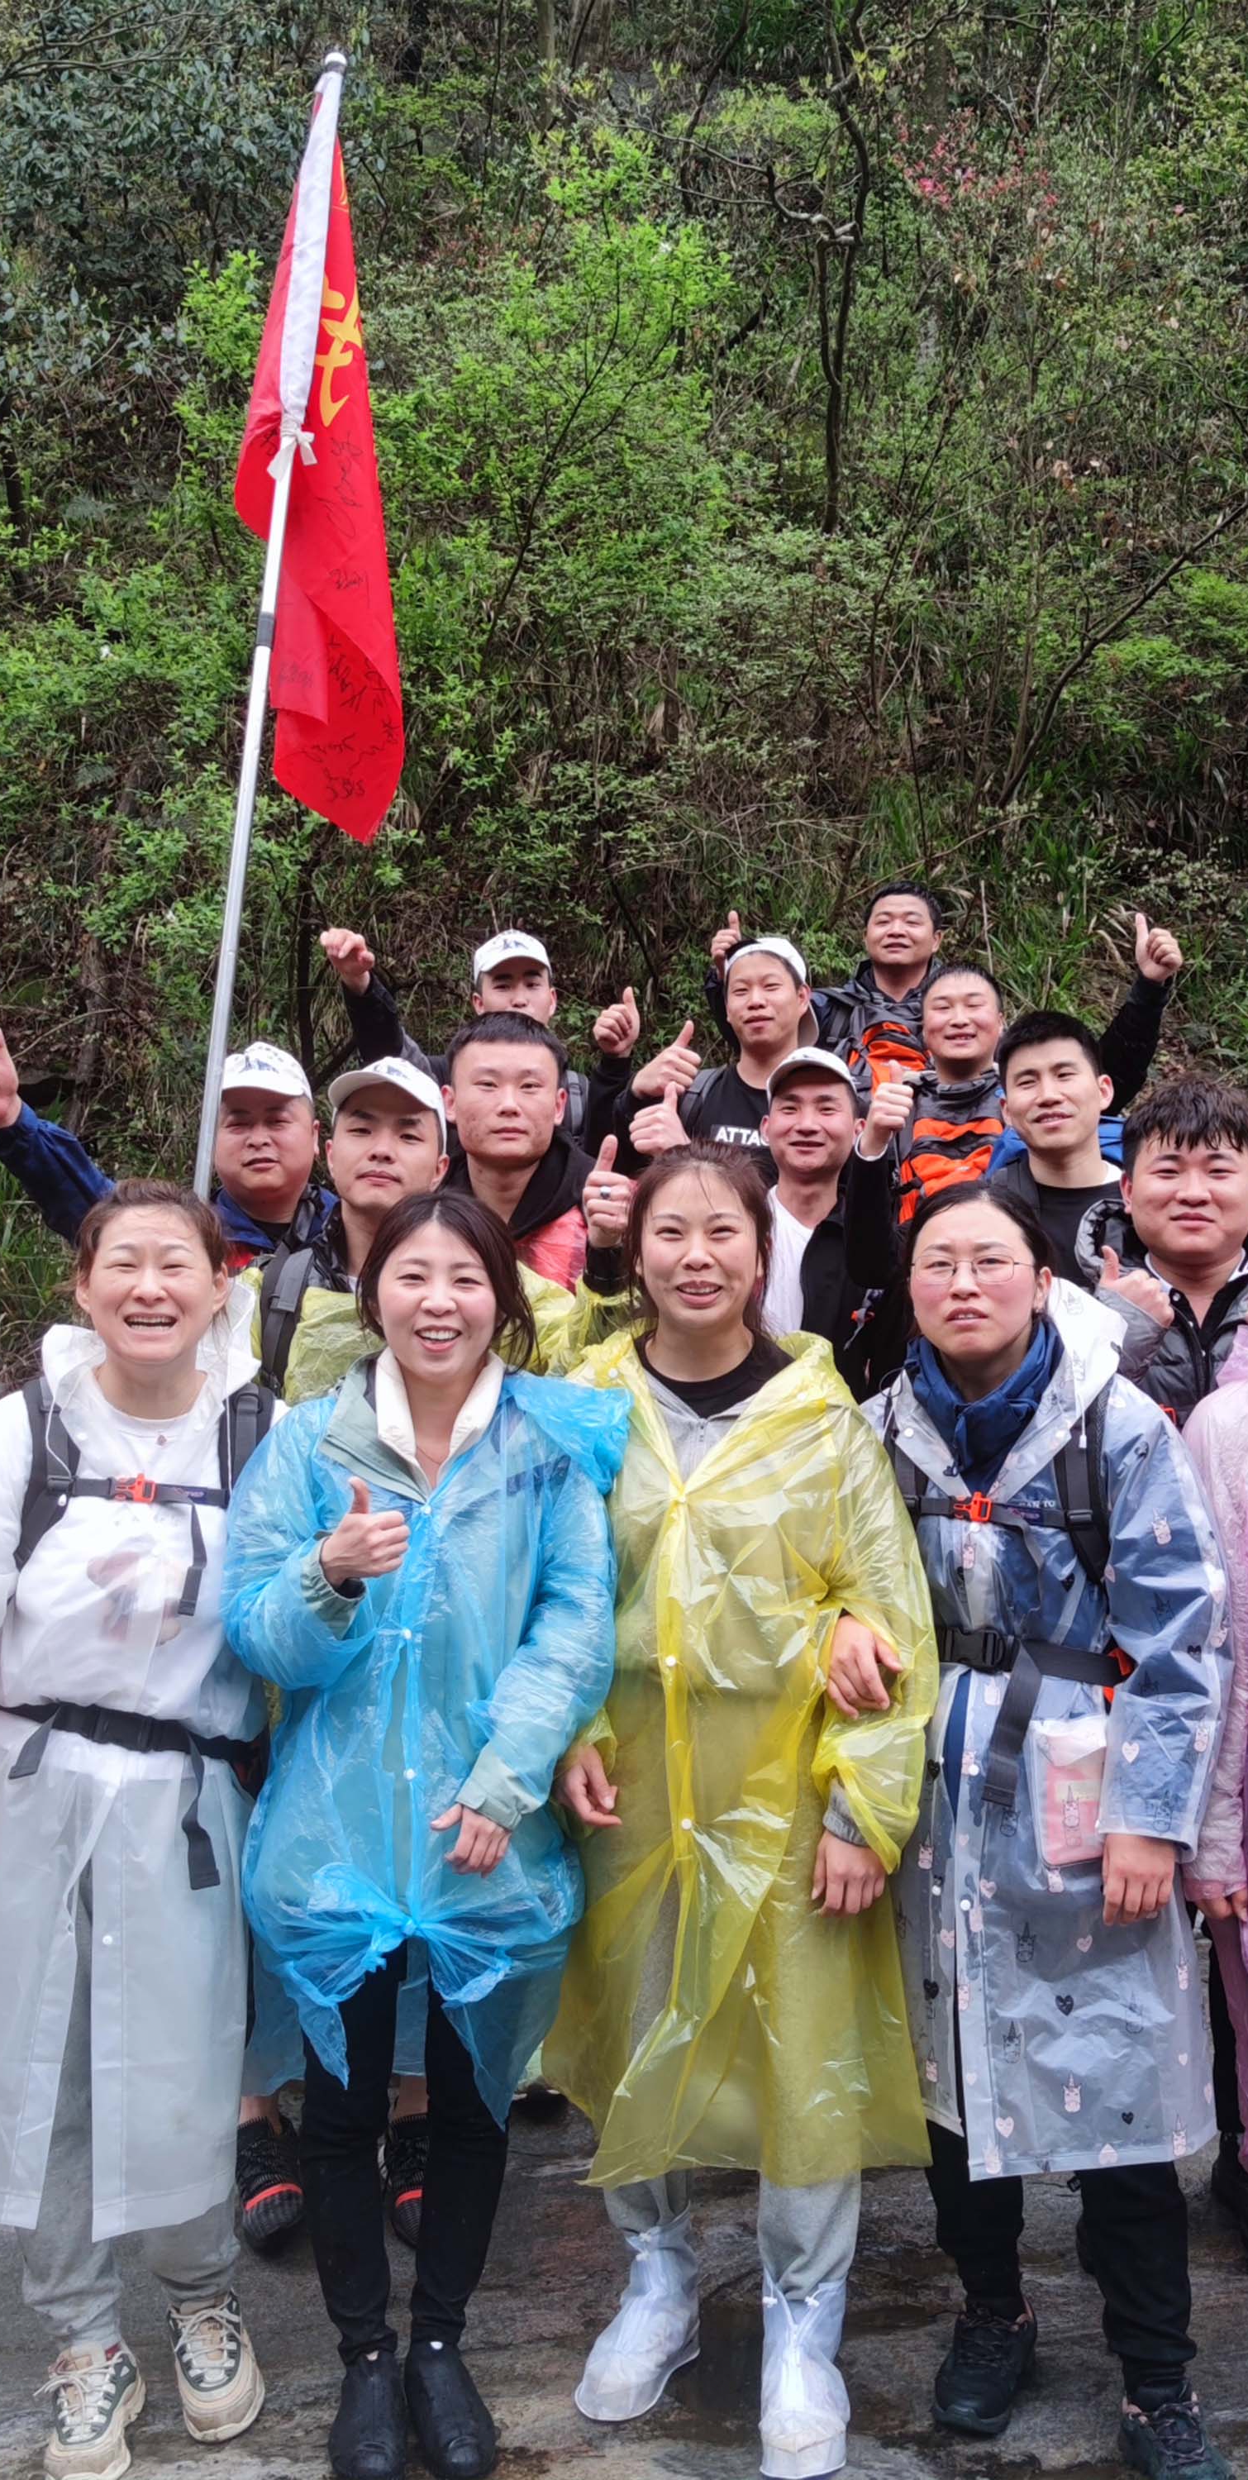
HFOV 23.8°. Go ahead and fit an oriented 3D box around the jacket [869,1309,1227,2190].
[{"bbox_3d":[0.520,0.605,3.650,0.460,1.030,0.360,0,2,18],"label":"jacket"}]

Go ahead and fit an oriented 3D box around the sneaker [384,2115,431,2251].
[{"bbox_3d":[-0.297,1.420,4.460,0.105,0.120,0.280,0,1,0],"label":"sneaker"}]

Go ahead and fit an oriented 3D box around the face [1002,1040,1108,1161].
[{"bbox_3d":[0.696,-0.229,4.780,0.170,0.200,0.140,-8,5,19],"label":"face"}]

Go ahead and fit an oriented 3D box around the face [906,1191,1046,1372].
[{"bbox_3d":[0.423,0.050,3.600,0.162,0.215,0.170,1,2,19],"label":"face"}]

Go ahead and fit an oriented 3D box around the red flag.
[{"bbox_3d":[-0.435,-1.080,4.250,0.230,1.030,0.220,5,1,-3],"label":"red flag"}]

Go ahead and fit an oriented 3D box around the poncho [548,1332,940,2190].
[{"bbox_3d":[0.149,0.630,3.660,0.460,1.030,0.350,0,1,13],"label":"poncho"}]

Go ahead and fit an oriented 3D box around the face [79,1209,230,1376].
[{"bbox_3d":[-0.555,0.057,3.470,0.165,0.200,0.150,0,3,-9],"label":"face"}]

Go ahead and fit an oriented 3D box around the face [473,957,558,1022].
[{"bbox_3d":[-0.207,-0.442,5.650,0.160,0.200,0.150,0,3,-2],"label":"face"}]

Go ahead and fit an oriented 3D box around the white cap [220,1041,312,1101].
[{"bbox_3d":[-0.545,-0.255,4.460,0.175,0.130,0.250,0,1,-2],"label":"white cap"}]

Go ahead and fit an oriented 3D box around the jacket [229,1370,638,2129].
[{"bbox_3d":[-0.227,0.588,3.620,0.450,0.900,0.360,0,7,2],"label":"jacket"}]

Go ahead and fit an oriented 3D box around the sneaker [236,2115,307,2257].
[{"bbox_3d":[-0.510,1.346,4.270,0.100,0.120,0.280,-1,8,-9],"label":"sneaker"}]

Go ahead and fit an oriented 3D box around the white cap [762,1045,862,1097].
[{"bbox_3d":[0.334,-0.300,5.250,0.175,0.125,0.250,0,4,6],"label":"white cap"}]

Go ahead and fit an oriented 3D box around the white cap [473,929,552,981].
[{"bbox_3d":[-0.236,-0.602,6.300,0.175,0.125,0.250,0,4,-6],"label":"white cap"}]

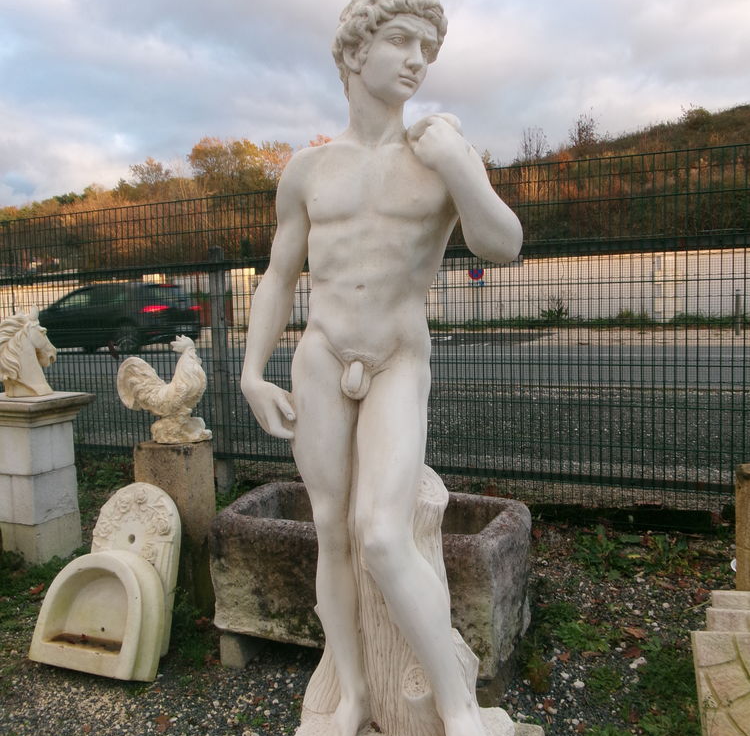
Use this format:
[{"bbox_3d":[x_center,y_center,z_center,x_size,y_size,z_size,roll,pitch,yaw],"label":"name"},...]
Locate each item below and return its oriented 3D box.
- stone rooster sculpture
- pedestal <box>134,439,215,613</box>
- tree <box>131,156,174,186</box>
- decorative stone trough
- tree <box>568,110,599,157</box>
[{"bbox_3d":[-0.809,0.078,3.093,0.360,0.410,0.200,-3,6,-15],"label":"stone rooster sculpture"},{"bbox_3d":[-0.754,0.595,3.142,0.265,0.630,0.250,-1,5,5],"label":"pedestal"},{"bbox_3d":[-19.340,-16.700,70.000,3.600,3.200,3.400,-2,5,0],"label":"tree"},{"bbox_3d":[-0.020,0.640,2.615,0.960,0.375,0.450,1,6,25],"label":"decorative stone trough"},{"bbox_3d":[14.180,-15.900,55.000,2.100,3.200,2.000,-2,5,0],"label":"tree"}]

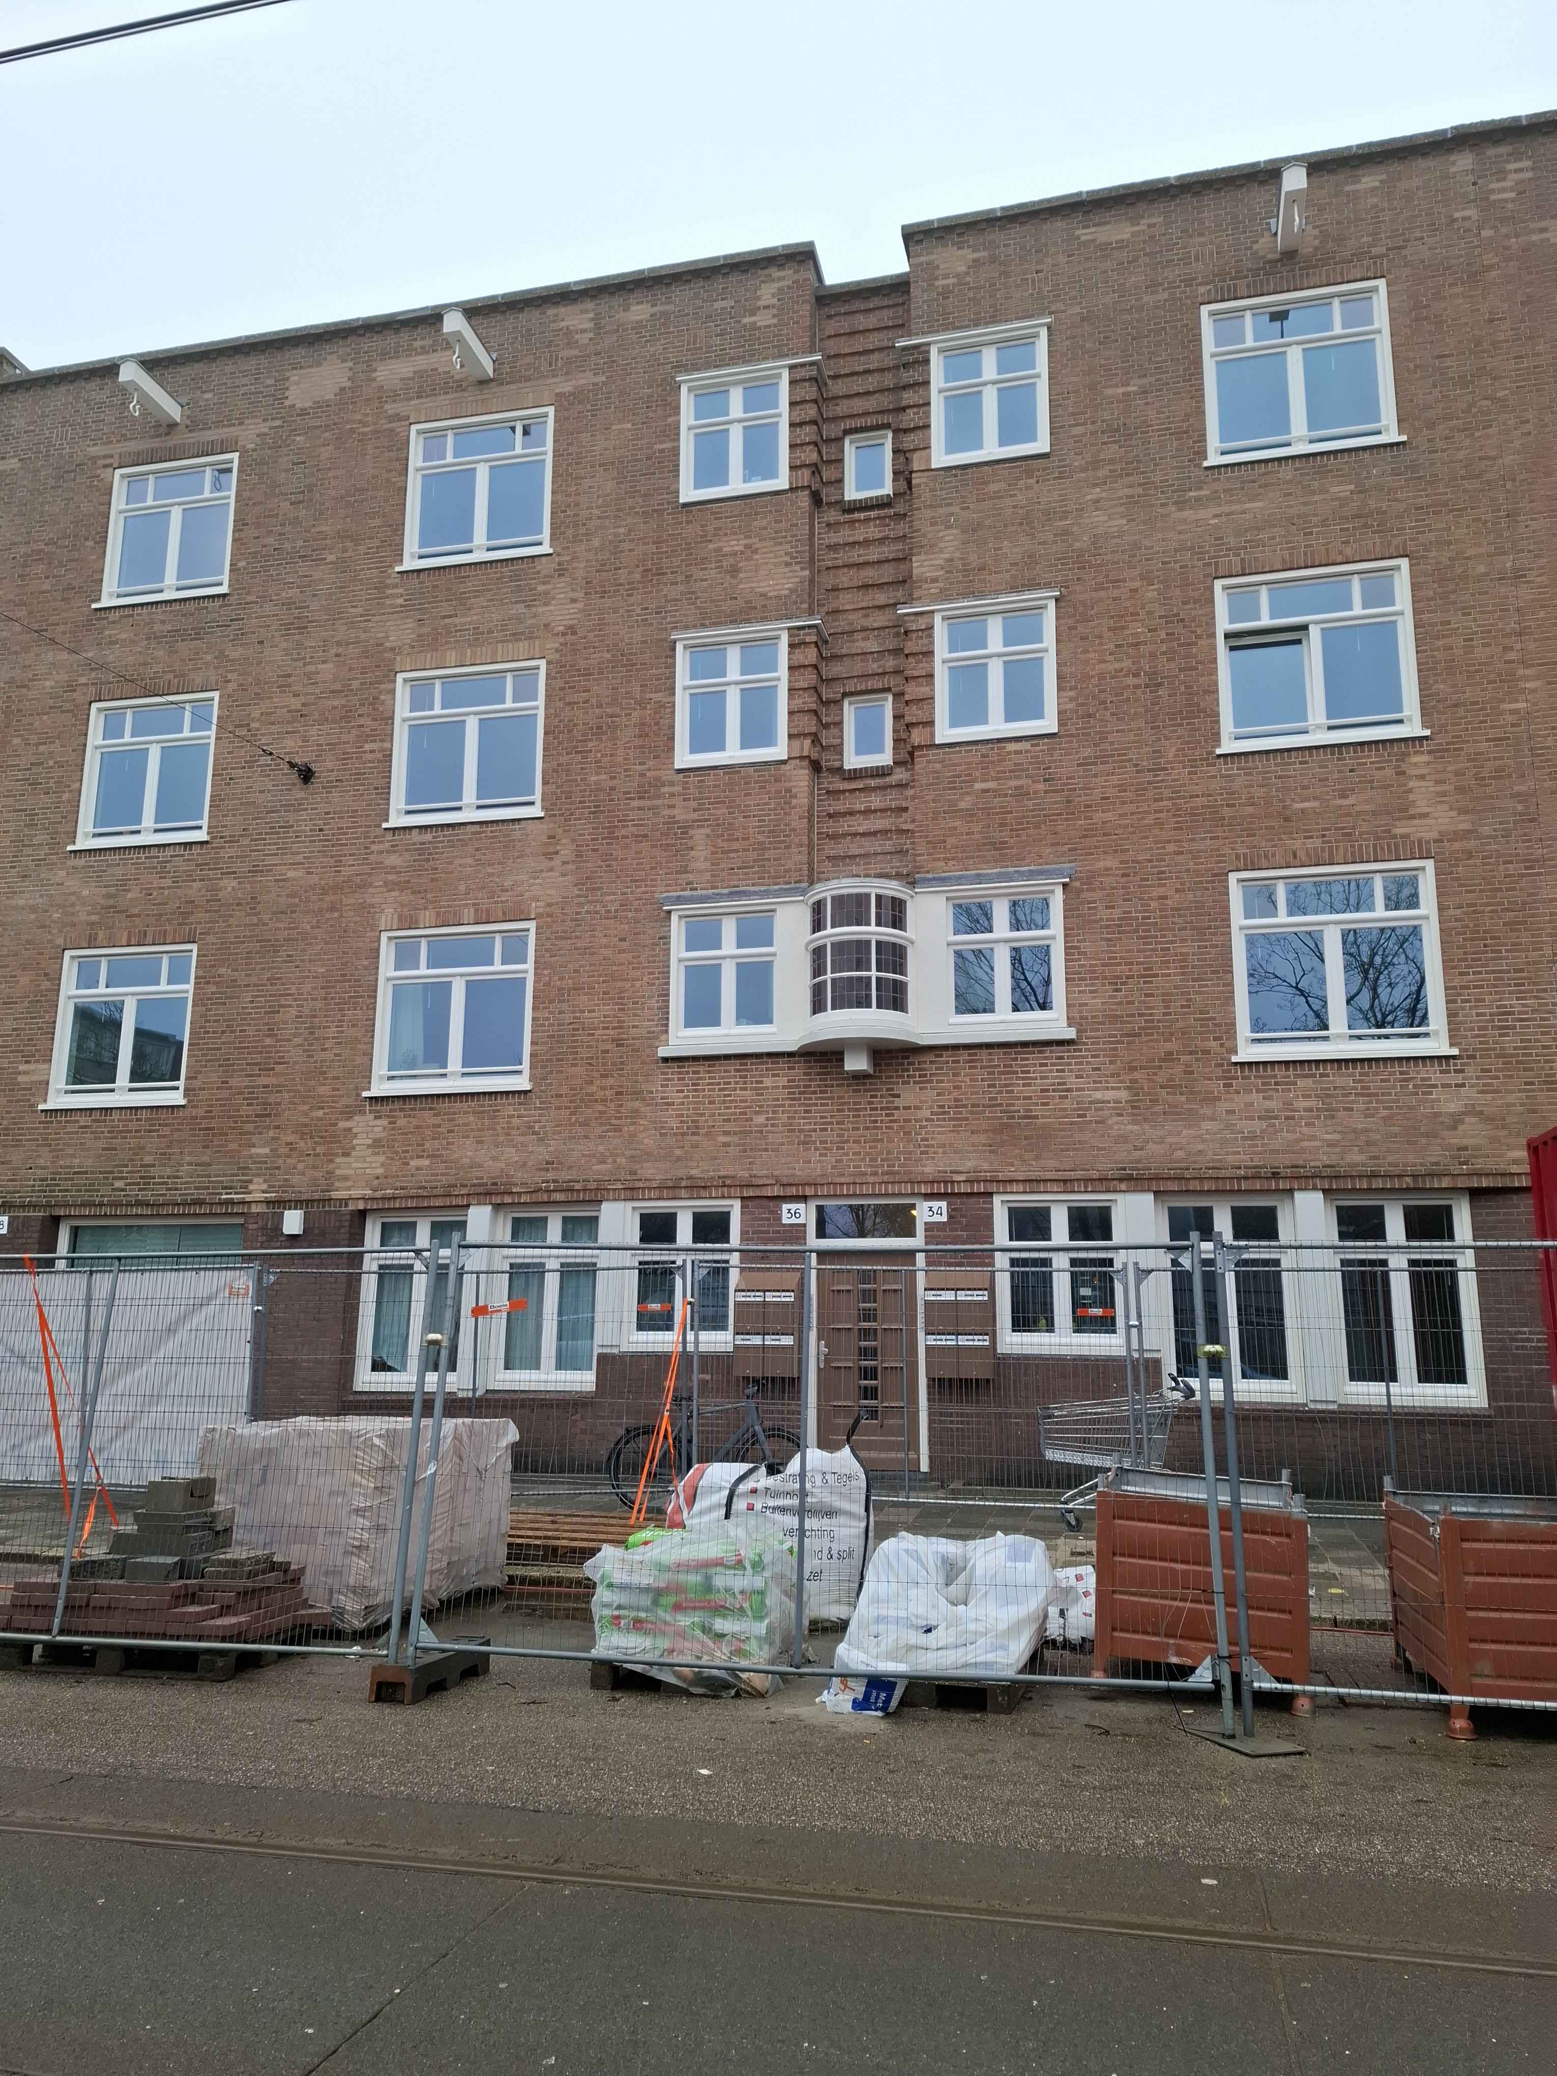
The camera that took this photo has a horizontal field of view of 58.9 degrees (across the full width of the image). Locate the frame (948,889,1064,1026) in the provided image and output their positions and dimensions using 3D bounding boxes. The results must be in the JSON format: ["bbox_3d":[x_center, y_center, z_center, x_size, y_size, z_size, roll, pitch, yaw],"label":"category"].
[{"bbox_3d":[2.183,-0.749,13.224,1.110,1.360,0.140,-2,-11,13],"label":"frame"}]

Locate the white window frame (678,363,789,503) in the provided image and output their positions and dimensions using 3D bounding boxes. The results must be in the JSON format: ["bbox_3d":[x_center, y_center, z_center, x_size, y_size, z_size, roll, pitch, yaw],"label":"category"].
[{"bbox_3d":[-0.467,-6.515,14.978,1.205,1.450,0.140,-2,-11,13],"label":"white window frame"}]

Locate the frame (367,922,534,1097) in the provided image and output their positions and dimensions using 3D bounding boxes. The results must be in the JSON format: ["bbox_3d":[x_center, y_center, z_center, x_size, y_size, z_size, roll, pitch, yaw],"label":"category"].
[{"bbox_3d":[-3.411,-0.304,14.516,1.840,1.785,0.150,-2,-11,13],"label":"frame"}]

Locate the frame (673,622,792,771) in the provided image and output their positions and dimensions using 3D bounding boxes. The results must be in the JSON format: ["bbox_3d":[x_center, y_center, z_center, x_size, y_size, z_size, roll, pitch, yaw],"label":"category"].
[{"bbox_3d":[-0.479,-3.536,14.516,1.210,1.445,0.150,-2,-11,14],"label":"frame"}]

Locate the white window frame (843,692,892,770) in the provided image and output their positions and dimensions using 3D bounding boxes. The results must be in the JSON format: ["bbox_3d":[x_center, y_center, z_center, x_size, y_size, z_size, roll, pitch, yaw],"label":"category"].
[{"bbox_3d":[0.954,-3.196,14.486,0.505,0.790,0.120,-2,-11,13],"label":"white window frame"}]

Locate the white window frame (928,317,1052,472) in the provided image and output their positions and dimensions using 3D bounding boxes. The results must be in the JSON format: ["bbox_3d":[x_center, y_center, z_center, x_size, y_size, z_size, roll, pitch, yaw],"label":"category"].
[{"bbox_3d":[2.220,-6.669,14.442,1.210,1.445,0.150,-2,-11,14],"label":"white window frame"}]

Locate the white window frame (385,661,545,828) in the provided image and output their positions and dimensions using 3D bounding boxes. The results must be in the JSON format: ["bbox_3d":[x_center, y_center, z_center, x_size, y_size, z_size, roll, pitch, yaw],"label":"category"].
[{"bbox_3d":[-3.389,-3.204,15.069,1.840,1.805,0.150,-2,-11,13],"label":"white window frame"}]

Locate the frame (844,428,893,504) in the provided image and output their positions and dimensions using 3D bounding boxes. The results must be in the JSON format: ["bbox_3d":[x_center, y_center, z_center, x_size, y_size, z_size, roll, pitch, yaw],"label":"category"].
[{"bbox_3d":[0.997,-6.220,15.058,0.515,0.765,0.120,-2,-11,13],"label":"frame"}]

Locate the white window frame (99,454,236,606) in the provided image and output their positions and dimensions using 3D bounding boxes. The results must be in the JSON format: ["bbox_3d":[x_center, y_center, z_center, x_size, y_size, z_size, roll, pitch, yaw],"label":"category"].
[{"bbox_3d":[-7.324,-6.104,16.685,1.790,1.810,0.150,-2,-11,14],"label":"white window frame"}]

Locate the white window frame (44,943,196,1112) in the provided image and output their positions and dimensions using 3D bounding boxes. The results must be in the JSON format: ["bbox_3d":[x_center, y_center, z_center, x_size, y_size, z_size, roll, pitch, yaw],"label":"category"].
[{"bbox_3d":[-7.365,-0.119,15.561,1.790,1.810,0.150,-2,-11,14],"label":"white window frame"}]

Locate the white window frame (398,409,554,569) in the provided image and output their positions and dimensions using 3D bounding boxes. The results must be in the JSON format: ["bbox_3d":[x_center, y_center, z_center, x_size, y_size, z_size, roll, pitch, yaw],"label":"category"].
[{"bbox_3d":[-3.388,-6.219,15.650,1.840,1.820,0.150,-2,-11,13],"label":"white window frame"}]

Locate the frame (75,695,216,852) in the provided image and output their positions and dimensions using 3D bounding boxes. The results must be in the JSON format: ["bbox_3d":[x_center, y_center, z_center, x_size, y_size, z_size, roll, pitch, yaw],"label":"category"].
[{"bbox_3d":[-7.299,-3.087,15.995,1.820,1.815,0.150,-2,-11,13],"label":"frame"}]

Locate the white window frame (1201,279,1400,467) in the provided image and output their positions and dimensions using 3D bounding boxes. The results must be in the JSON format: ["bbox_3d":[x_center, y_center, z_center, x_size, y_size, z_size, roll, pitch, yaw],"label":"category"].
[{"bbox_3d":[5.142,-6.569,13.689,1.790,1.810,0.150,-2,-11,14],"label":"white window frame"}]

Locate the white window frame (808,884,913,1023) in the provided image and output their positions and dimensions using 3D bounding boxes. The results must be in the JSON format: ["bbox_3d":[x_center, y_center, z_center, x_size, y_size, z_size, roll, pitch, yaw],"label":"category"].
[{"bbox_3d":[0.764,-0.784,13.324,1.040,1.280,0.480,-2,-11,13],"label":"white window frame"}]

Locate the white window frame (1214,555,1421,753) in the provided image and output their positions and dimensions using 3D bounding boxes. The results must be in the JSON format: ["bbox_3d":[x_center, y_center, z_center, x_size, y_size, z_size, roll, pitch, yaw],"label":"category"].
[{"bbox_3d":[5.112,-3.612,13.136,1.790,1.810,0.150,-2,-11,14],"label":"white window frame"}]

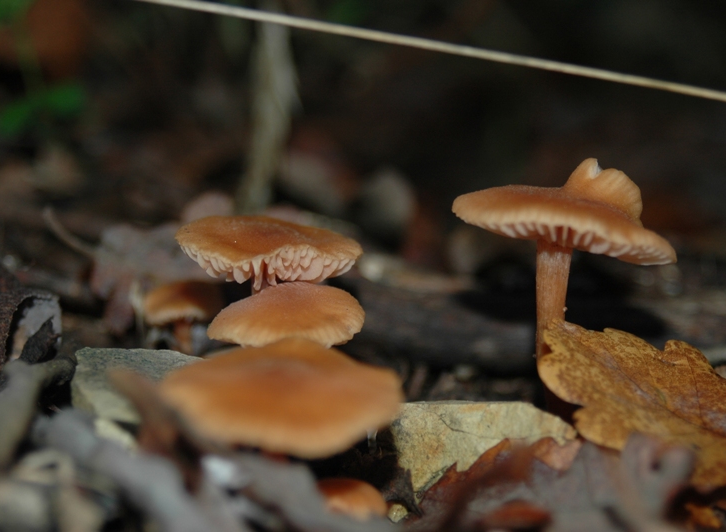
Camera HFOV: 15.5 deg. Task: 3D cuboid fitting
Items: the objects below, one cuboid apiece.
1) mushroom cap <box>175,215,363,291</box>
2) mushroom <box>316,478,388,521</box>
[{"bbox_3d":[-0.016,-0.003,0.468,0.033,0.012,0.031,4,6,0],"label":"mushroom cap"},{"bbox_3d":[-0.002,0.038,0.438,0.012,0.007,0.011,0,6,0],"label":"mushroom"}]

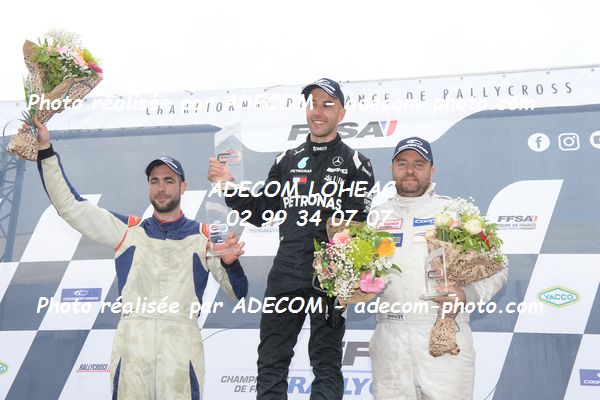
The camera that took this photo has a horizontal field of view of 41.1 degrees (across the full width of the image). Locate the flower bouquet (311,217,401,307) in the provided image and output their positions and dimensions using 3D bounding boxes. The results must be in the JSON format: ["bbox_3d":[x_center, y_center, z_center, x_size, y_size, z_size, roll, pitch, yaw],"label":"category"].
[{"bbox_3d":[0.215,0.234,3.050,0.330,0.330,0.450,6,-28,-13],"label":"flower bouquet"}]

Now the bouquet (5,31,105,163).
[{"bbox_3d":[-1.075,-0.447,3.420,0.370,0.570,0.330,23,6,-18],"label":"bouquet"}]

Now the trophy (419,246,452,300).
[{"bbox_3d":[0.507,0.273,2.970,0.115,0.197,0.060,-6,-6,6],"label":"trophy"}]

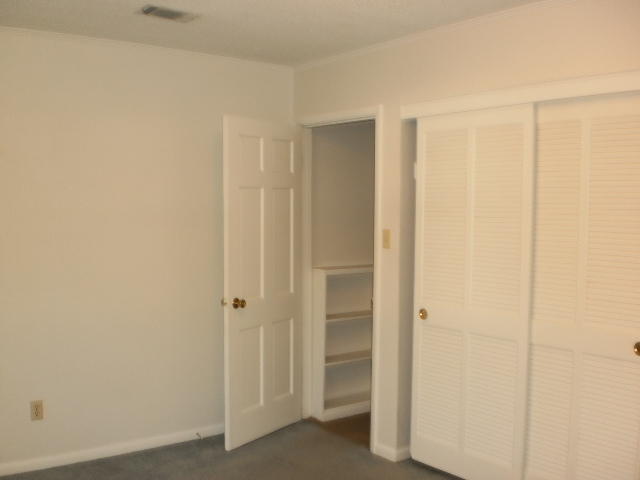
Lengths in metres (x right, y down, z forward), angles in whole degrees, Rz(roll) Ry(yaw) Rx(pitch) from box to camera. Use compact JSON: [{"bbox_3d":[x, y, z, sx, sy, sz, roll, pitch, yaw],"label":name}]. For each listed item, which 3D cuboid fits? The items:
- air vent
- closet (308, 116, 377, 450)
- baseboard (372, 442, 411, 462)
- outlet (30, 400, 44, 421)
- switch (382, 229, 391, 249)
[{"bbox_3d":[-0.744,-1.117,3.287,0.260,0.030,0.140,-2,4,-37],"label":"air vent"},{"bbox_3d":[0.334,0.251,4.400,0.560,2.040,0.710,-2,4,-37],"label":"closet"},{"bbox_3d":[0.425,1.239,3.938,0.110,0.085,0.180,-2,4,-37],"label":"baseboard"},{"bbox_3d":[-1.531,0.929,3.613,0.072,0.115,0.015,-2,4,-37],"label":"outlet"},{"bbox_3d":[0.383,-0.005,3.856,0.015,0.115,0.072,-2,4,-37],"label":"switch"}]

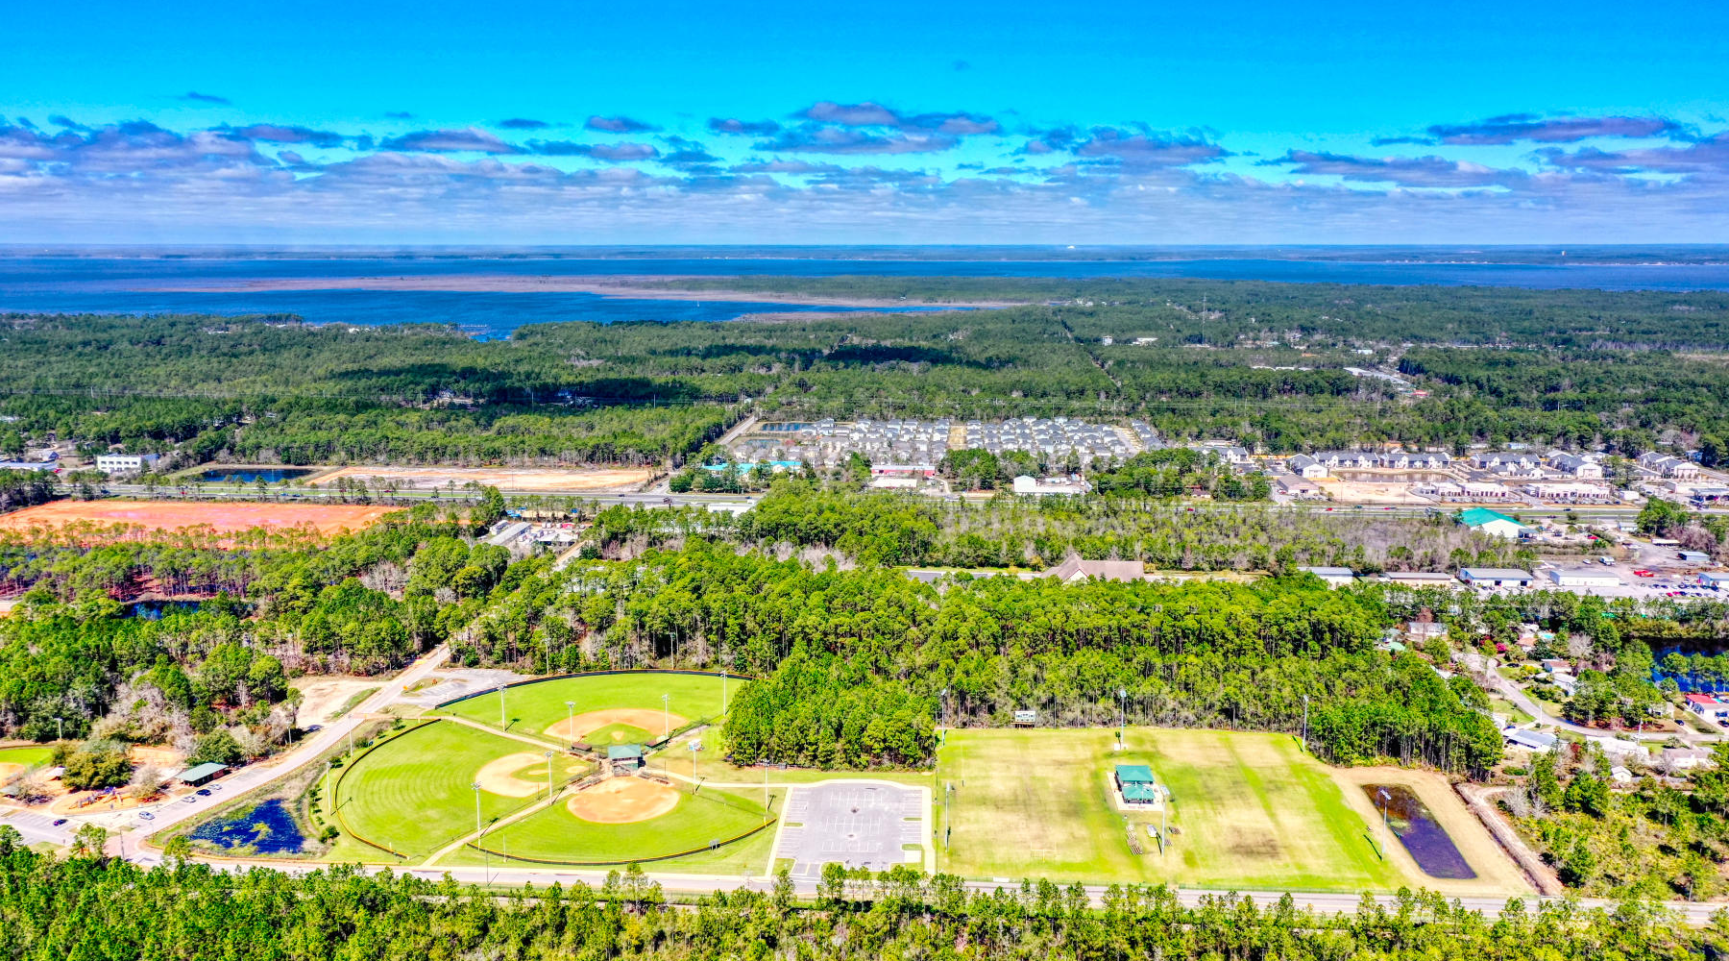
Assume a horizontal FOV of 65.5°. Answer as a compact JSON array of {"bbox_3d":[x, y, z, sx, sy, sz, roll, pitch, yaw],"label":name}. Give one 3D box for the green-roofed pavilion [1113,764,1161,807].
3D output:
[{"bbox_3d":[88.310,98.880,438.960,10.680,5.140,22.150,1,10,3],"label":"green-roofed pavilion"}]

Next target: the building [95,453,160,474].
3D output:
[{"bbox_3d":[-570.000,-13.420,1041.710,35.600,11.570,20.770,1,10,5],"label":"building"}]

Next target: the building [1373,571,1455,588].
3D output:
[{"bbox_3d":[287.470,50.970,702.120,30.950,5.740,16.810,1,10,3],"label":"building"}]

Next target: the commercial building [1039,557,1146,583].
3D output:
[{"bbox_3d":[118.470,48.660,695.170,52.410,12.760,31.640,1,10,3],"label":"commercial building"}]

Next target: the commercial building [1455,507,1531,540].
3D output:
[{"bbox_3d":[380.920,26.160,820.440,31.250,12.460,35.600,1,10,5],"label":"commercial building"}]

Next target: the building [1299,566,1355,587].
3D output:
[{"bbox_3d":[240.790,49.440,706.370,25.710,7.220,18.290,1,10,3],"label":"building"}]

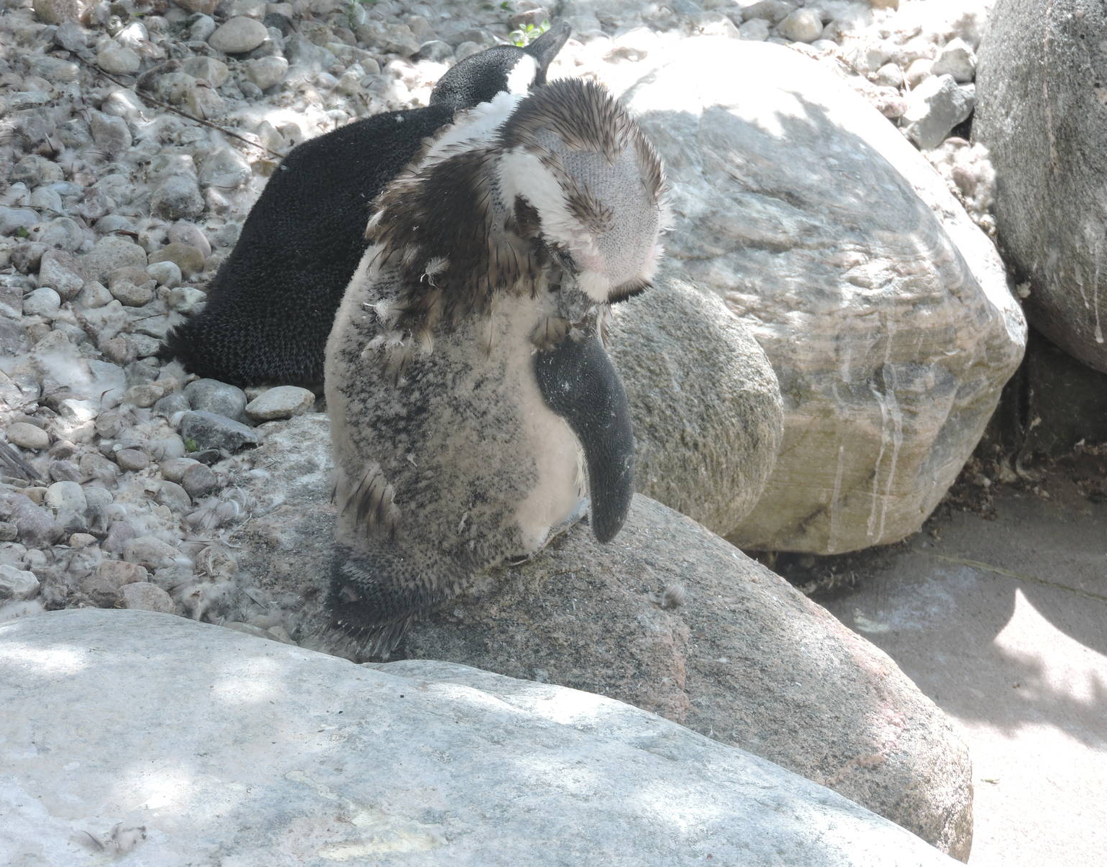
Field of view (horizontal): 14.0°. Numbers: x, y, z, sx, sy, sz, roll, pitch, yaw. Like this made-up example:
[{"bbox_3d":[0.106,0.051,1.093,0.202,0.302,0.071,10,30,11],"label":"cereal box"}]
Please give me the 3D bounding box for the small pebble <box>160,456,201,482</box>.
[{"bbox_3d":[-0.315,0.031,3.815,0.035,0.021,0.029,0,29,0],"label":"small pebble"}]

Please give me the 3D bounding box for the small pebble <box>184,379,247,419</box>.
[{"bbox_3d":[-0.306,-0.030,4.083,0.056,0.036,0.045,0,28,0],"label":"small pebble"}]

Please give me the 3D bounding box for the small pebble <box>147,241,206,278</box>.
[{"bbox_3d":[-0.347,-0.160,4.160,0.054,0.030,0.041,0,30,0],"label":"small pebble"}]

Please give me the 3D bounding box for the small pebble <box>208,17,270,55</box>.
[{"bbox_3d":[-0.320,-0.405,4.585,0.061,0.036,0.045,5,30,9],"label":"small pebble"}]

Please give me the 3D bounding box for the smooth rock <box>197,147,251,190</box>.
[{"bbox_3d":[-0.331,-0.266,4.526,0.054,0.041,0.052,0,28,0],"label":"smooth rock"}]

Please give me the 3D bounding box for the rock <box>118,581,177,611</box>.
[{"bbox_3d":[-0.329,0.134,3.653,0.047,0.023,0.035,0,30,0],"label":"rock"}]

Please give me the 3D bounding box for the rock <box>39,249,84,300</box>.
[{"bbox_3d":[-0.452,-0.146,4.134,0.043,0.041,0.050,0,29,0],"label":"rock"}]

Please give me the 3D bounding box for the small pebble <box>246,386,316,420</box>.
[{"bbox_3d":[-0.238,-0.027,3.930,0.061,0.028,0.040,5,30,9],"label":"small pebble"}]

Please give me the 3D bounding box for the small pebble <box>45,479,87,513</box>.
[{"bbox_3d":[-0.408,0.053,3.775,0.035,0.028,0.029,0,29,0],"label":"small pebble"}]

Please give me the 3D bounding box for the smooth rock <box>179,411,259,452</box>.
[{"bbox_3d":[-0.299,-0.002,4.029,0.071,0.034,0.043,0,28,0],"label":"smooth rock"}]

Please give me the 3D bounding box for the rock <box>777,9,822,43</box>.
[{"bbox_3d":[0.251,-0.415,4.604,0.046,0.034,0.039,0,30,0],"label":"rock"}]

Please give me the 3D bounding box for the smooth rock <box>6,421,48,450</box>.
[{"bbox_3d":[-0.452,0.002,3.867,0.036,0.023,0.030,0,29,0],"label":"smooth rock"}]

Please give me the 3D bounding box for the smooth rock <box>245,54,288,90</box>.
[{"bbox_3d":[-0.288,-0.363,4.525,0.043,0.035,0.036,0,29,0],"label":"smooth rock"}]

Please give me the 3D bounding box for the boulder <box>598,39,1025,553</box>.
[{"bbox_3d":[0.245,-0.134,4.335,0.430,0.390,0.460,-6,31,-10],"label":"boulder"}]

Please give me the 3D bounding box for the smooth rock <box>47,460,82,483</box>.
[{"bbox_3d":[-0.415,0.033,3.827,0.031,0.022,0.024,0,30,0],"label":"smooth rock"}]

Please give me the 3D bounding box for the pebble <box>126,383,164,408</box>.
[{"bbox_3d":[-0.356,-0.033,3.941,0.035,0.020,0.024,0,30,0],"label":"pebble"}]

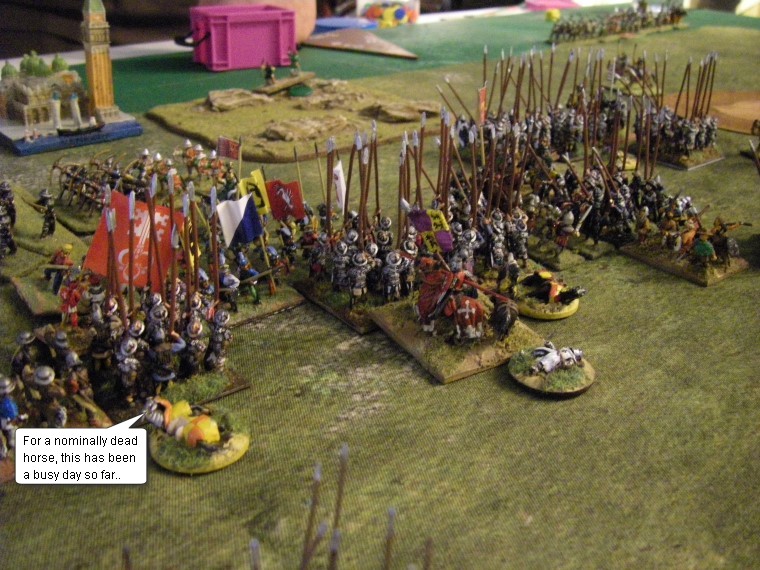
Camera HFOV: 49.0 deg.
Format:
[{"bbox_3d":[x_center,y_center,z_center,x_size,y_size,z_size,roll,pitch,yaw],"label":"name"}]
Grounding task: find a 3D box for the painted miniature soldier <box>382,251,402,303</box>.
[{"bbox_3d":[0.004,-0.003,0.293,0.008,0.019,0.007,-15,30,-28],"label":"painted miniature soldier"}]

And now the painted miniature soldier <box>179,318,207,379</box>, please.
[{"bbox_3d":[-0.056,0.019,0.248,0.009,0.019,0.008,-15,30,-28],"label":"painted miniature soldier"}]

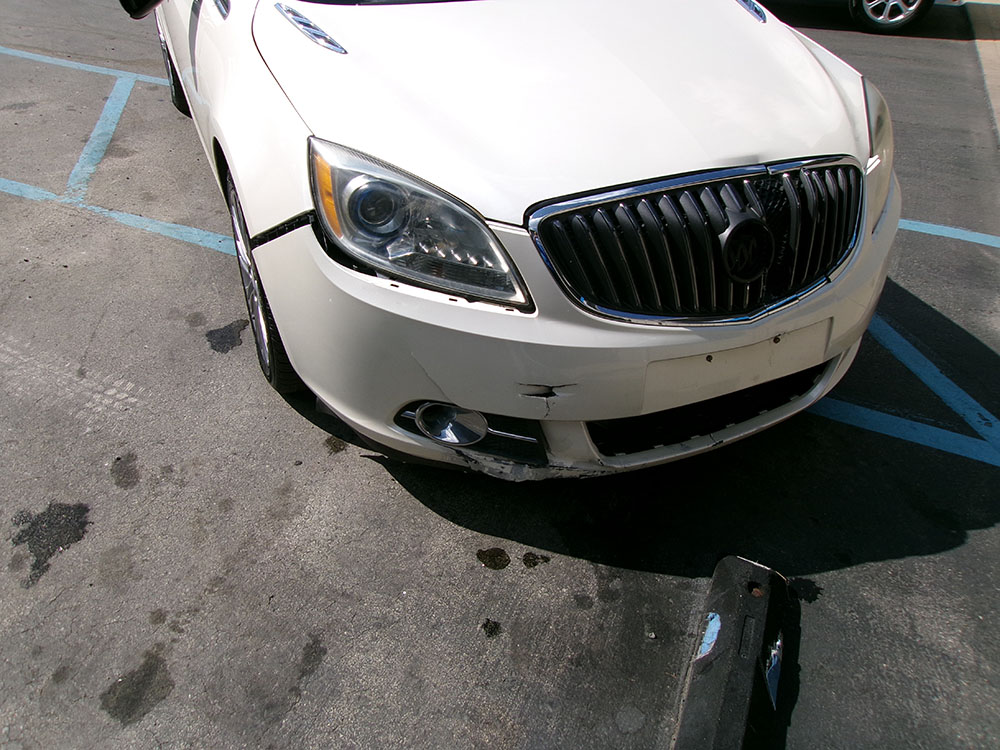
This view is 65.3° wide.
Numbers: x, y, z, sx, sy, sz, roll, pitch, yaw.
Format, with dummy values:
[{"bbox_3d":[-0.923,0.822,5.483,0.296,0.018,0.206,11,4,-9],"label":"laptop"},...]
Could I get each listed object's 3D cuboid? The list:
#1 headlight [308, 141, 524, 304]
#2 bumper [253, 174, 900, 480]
[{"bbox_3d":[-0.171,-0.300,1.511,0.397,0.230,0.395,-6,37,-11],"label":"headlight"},{"bbox_3d":[0.399,-0.181,1.826,1.780,0.550,0.560,-13,39,-20],"label":"bumper"}]

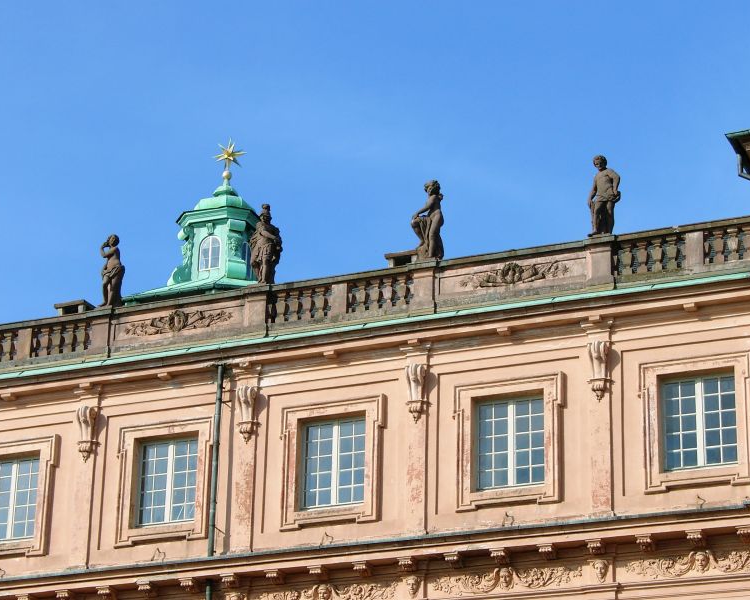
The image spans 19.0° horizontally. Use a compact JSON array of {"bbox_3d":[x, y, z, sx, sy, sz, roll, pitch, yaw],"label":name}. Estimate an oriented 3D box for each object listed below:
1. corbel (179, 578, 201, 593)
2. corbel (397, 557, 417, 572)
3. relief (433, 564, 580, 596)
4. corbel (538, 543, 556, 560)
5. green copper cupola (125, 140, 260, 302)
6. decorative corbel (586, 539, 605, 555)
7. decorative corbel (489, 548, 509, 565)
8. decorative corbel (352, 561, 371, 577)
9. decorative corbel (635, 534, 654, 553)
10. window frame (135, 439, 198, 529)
[{"bbox_3d":[-3.908,6.033,47.385,0.300,0.216,0.420,-8,-23,22],"label":"corbel"},{"bbox_3d":[0.658,5.388,45.558,0.300,0.216,0.420,-8,-23,22],"label":"corbel"},{"bbox_3d":[2.629,5.635,44.990,3.140,0.460,0.160,-8,-23,22],"label":"relief"},{"bbox_3d":[3.486,5.051,44.975,0.332,0.251,0.425,-8,-24,22],"label":"corbel"},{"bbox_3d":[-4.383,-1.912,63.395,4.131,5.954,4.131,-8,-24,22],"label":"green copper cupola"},{"bbox_3d":[4.417,4.919,44.600,0.332,0.251,0.425,-8,-24,22],"label":"decorative corbel"},{"bbox_3d":[2.517,5.126,44.814,0.300,0.216,0.420,-8,-23,22],"label":"decorative corbel"},{"bbox_3d":[-0.238,5.577,46.477,0.332,0.251,0.425,-8,-24,22],"label":"decorative corbel"},{"bbox_3d":[5.348,4.787,44.224,0.332,0.251,0.425,-8,-24,22],"label":"decorative corbel"},{"bbox_3d":[-4.521,4.052,49.398,1.580,1.959,0.120,-8,-23,22],"label":"window frame"}]

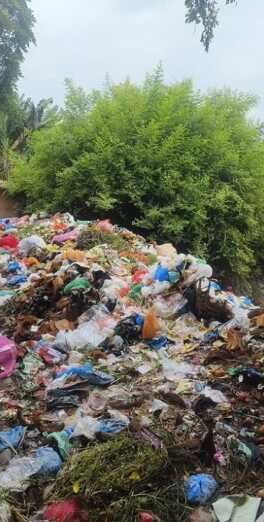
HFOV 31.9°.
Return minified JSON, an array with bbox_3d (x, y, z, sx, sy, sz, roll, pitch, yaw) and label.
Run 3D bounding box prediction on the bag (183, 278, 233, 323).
[{"bbox_3d":[0.900,0.470,5.500,0.570,0.440,0.450,0,8,0],"label":"bag"}]

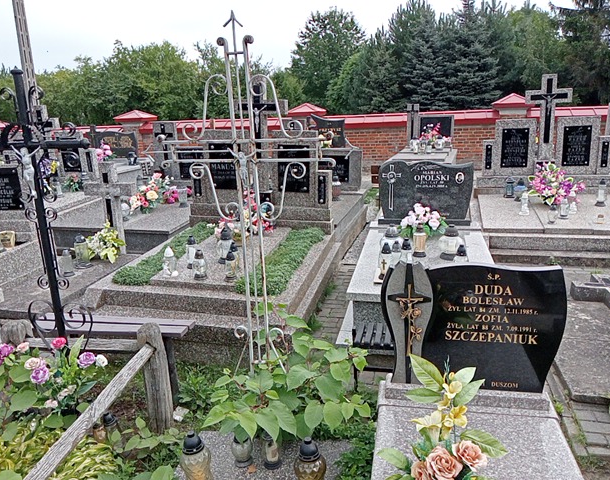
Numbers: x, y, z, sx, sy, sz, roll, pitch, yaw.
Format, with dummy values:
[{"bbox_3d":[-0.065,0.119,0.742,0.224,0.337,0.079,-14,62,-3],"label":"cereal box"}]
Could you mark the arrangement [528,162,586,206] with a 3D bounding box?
[{"bbox_3d":[3.298,-0.744,6.749,0.684,0.505,0.420,1,15,13],"label":"arrangement"}]

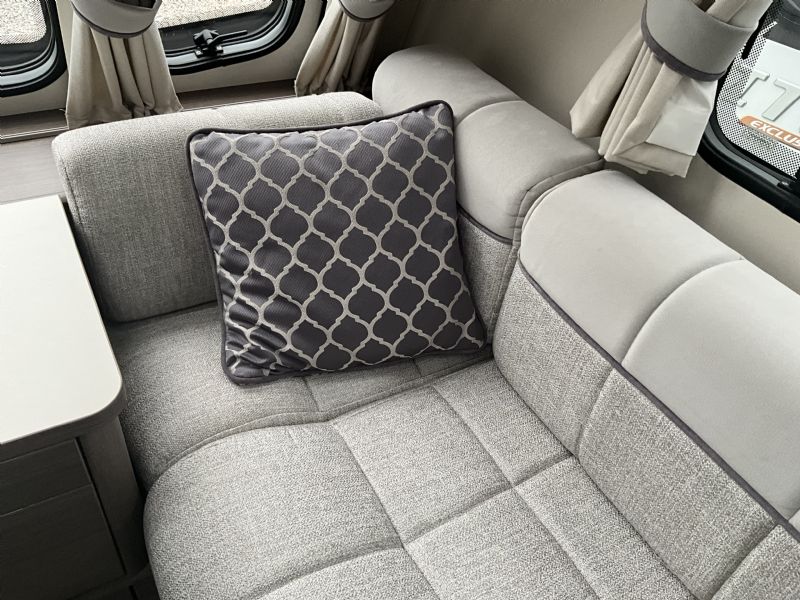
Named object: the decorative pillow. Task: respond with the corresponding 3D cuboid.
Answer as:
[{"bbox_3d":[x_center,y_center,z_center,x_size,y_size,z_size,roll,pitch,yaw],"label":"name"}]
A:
[{"bbox_3d":[-0.098,-0.094,1.105,0.430,0.415,0.140,-8,4,-2],"label":"decorative pillow"}]

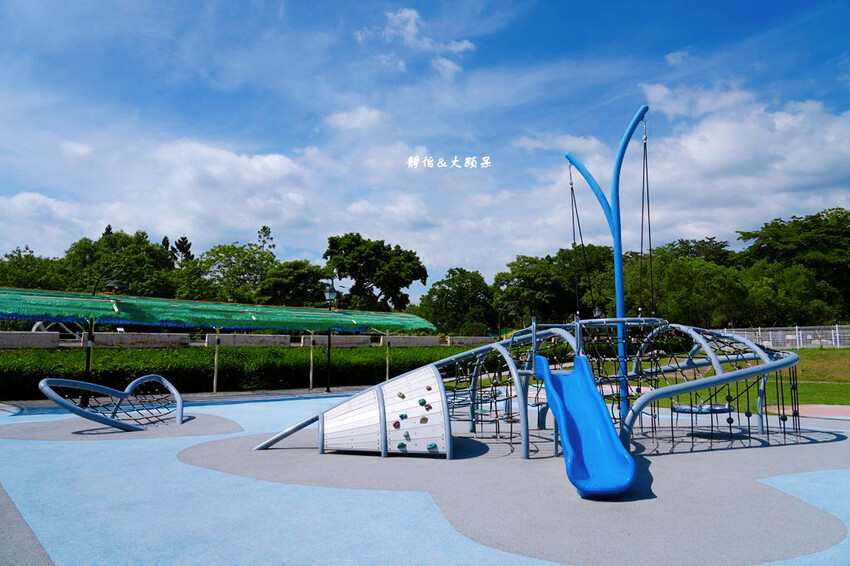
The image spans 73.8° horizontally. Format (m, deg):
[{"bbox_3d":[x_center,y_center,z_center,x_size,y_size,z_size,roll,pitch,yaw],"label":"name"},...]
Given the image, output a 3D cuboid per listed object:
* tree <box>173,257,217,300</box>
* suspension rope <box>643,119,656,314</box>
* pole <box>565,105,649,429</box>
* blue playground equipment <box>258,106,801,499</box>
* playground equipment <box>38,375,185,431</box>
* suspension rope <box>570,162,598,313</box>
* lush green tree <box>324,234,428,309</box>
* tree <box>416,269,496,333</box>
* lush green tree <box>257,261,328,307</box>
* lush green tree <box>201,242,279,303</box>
[{"bbox_3d":[-18.135,2.228,44.025,4.200,8.680,4.200,3,-7,-22],"label":"tree"},{"bbox_3d":[4.065,-1.253,10.413,0.280,3.650,0.270,0,-7,0],"label":"suspension rope"},{"bbox_3d":[3.421,-0.292,10.302,1.650,6.160,0.550,0,-7,0],"label":"pole"},{"bbox_3d":[2.262,-0.434,9.111,9.800,6.160,5.430,1,-7,-7],"label":"blue playground equipment"},{"bbox_3d":[-6.160,2.383,11.500,2.100,1.050,2.600,-1,-7,10],"label":"playground equipment"},{"bbox_3d":[2.843,-0.791,10.359,0.480,2.750,0.320,0,-7,0],"label":"suspension rope"},{"bbox_3d":[-3.829,1.280,42.127,7.800,10.240,7.800,1,-7,-5],"label":"lush green tree"},{"bbox_3d":[2.214,2.609,40.971,6.600,7.390,6.600,0,-7,3],"label":"tree"},{"bbox_3d":[-9.714,2.291,41.002,6.000,7.930,6.000,2,-7,-13],"label":"lush green tree"},{"bbox_3d":[-14.643,1.680,44.090,6.600,9.810,6.600,2,-7,-18],"label":"lush green tree"}]

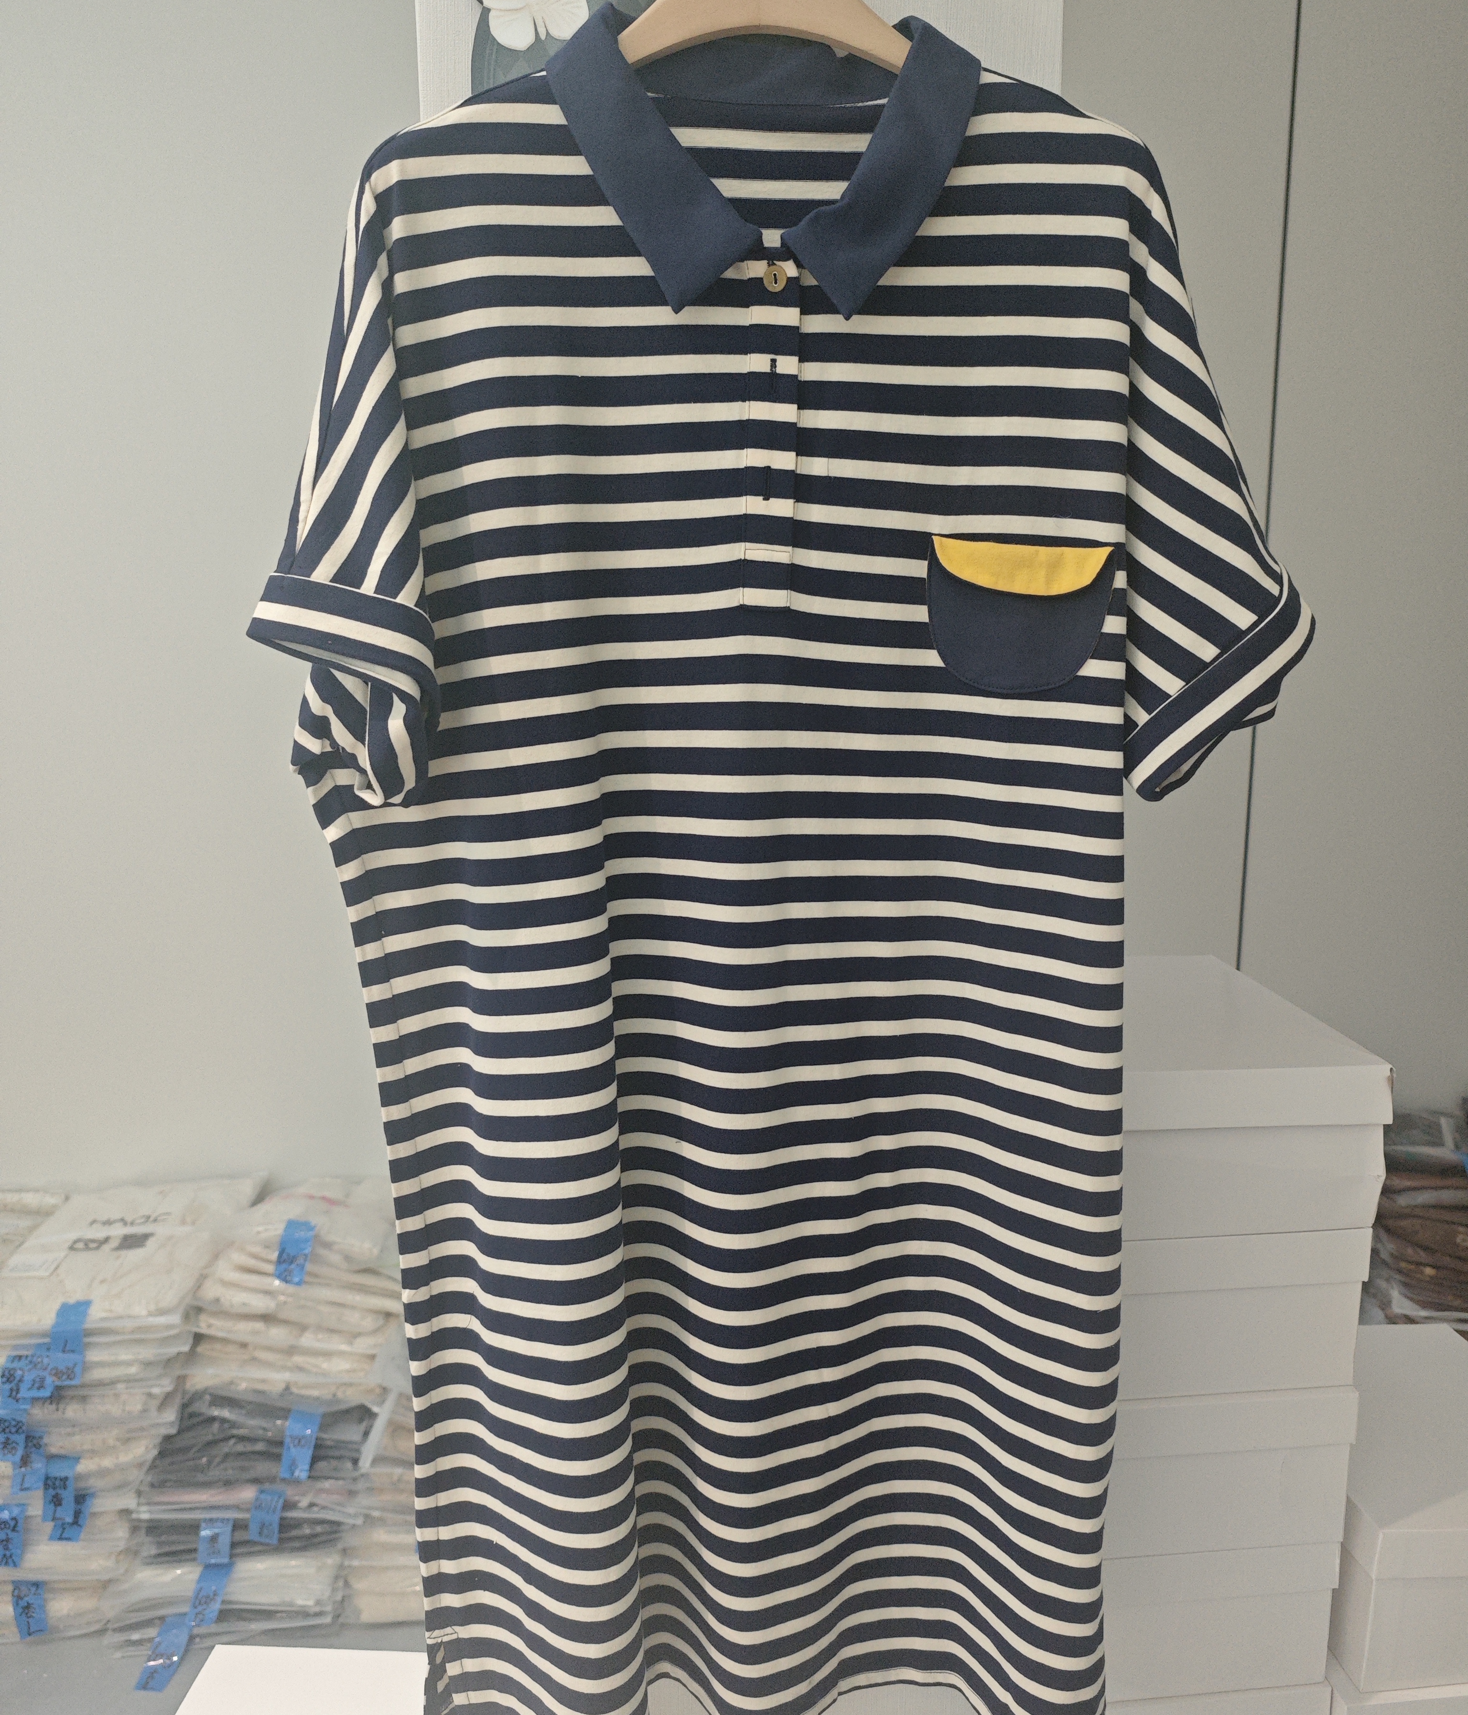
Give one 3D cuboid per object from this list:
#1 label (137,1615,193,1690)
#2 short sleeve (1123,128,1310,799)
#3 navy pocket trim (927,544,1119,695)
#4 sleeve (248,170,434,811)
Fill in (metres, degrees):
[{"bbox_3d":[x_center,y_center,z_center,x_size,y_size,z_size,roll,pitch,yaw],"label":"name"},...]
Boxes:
[{"bbox_3d":[-0.558,0.777,1.270,0.026,0.069,0.008,22,-20,0],"label":"label"},{"bbox_3d":[0.278,-0.218,0.745,0.107,0.355,0.120,-1,10,0],"label":"short sleeve"},{"bbox_3d":[0.163,-0.137,0.735,0.106,0.086,0.014,4,13,7],"label":"navy pocket trim"},{"bbox_3d":[-0.223,-0.210,0.740,0.105,0.345,0.130,-1,10,0],"label":"sleeve"}]

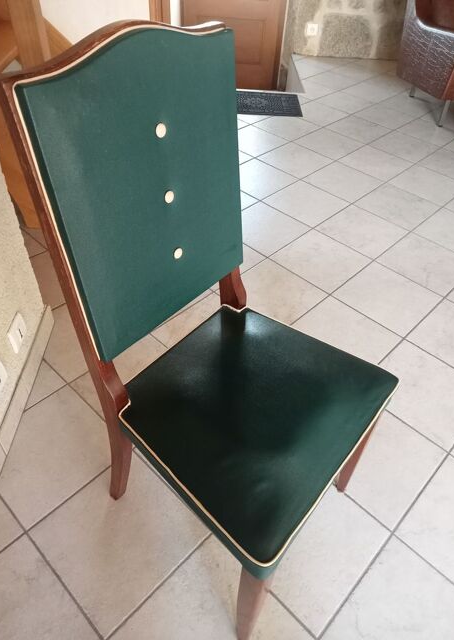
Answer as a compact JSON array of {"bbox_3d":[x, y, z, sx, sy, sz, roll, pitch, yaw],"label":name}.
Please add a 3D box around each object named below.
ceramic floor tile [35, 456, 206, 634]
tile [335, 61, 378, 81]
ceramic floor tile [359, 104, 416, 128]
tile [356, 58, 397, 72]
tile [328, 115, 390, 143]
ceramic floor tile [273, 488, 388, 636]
[{"bbox_3d":[-0.264,0.529,1.290,0.324,0.010,0.324,35,51,28],"label":"ceramic floor tile"},{"bbox_3d":[1.030,-1.960,4.096,0.327,0.010,0.327,34,51,29],"label":"tile"},{"bbox_3d":[1.038,-1.330,3.388,0.324,0.010,0.324,35,51,28],"label":"ceramic floor tile"},{"bbox_3d":[1.249,-2.111,4.277,0.327,0.010,0.327,34,51,29],"label":"tile"},{"bbox_3d":[0.820,-1.179,3.209,0.324,0.010,0.324,35,51,28],"label":"tile"},{"bbox_3d":[0.192,0.545,1.319,0.327,0.010,0.327,34,51,29],"label":"ceramic floor tile"}]

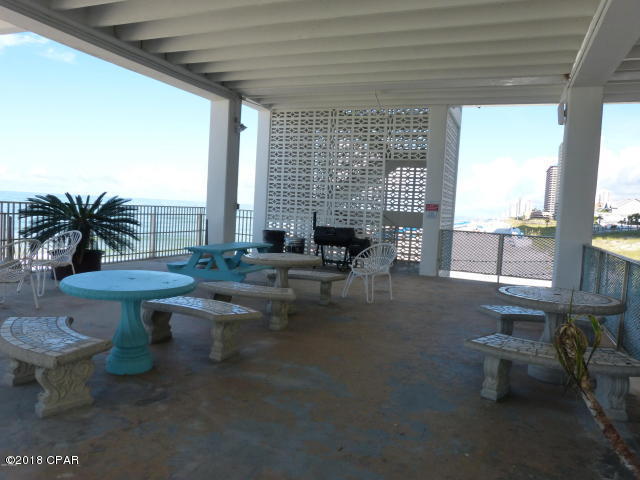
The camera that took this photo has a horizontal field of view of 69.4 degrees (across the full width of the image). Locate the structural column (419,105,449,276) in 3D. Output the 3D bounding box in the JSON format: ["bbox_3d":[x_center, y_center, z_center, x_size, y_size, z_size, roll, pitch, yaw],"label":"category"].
[{"bbox_3d":[2.646,-1.106,10.630,0.400,3.870,0.400,5,4,23],"label":"structural column"}]

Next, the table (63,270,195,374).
[{"bbox_3d":[-1.589,0.694,3.868,1.020,0.740,1.020,3,4,0],"label":"table"}]

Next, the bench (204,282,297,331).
[{"bbox_3d":[-0.853,0.796,5.649,1.230,0.430,0.550,4,4,16],"label":"bench"}]

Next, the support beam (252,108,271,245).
[{"bbox_3d":[-1.465,-1.441,12.378,0.390,3.880,0.400,5,4,23],"label":"support beam"}]

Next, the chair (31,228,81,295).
[{"bbox_3d":[-3.882,0.327,6.771,0.700,0.900,0.710,5,4,26],"label":"chair"}]

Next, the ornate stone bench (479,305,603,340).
[{"bbox_3d":[2.371,1.006,5.010,1.220,0.430,0.530,4,4,17],"label":"ornate stone bench"}]

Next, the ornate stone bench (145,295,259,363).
[{"bbox_3d":[-1.186,0.855,4.501,1.270,0.430,0.550,5,4,27],"label":"ornate stone bench"}]

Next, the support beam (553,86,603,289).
[{"bbox_3d":[3.821,-0.525,6.883,0.400,3.330,0.400,5,4,23],"label":"support beam"}]

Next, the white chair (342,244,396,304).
[{"bbox_3d":[0.864,0.520,7.569,0.700,0.900,0.710,7,5,43],"label":"white chair"}]

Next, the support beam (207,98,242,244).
[{"bbox_3d":[-2.224,-1.260,10.619,0.450,3.720,0.440,5,4,22],"label":"support beam"}]

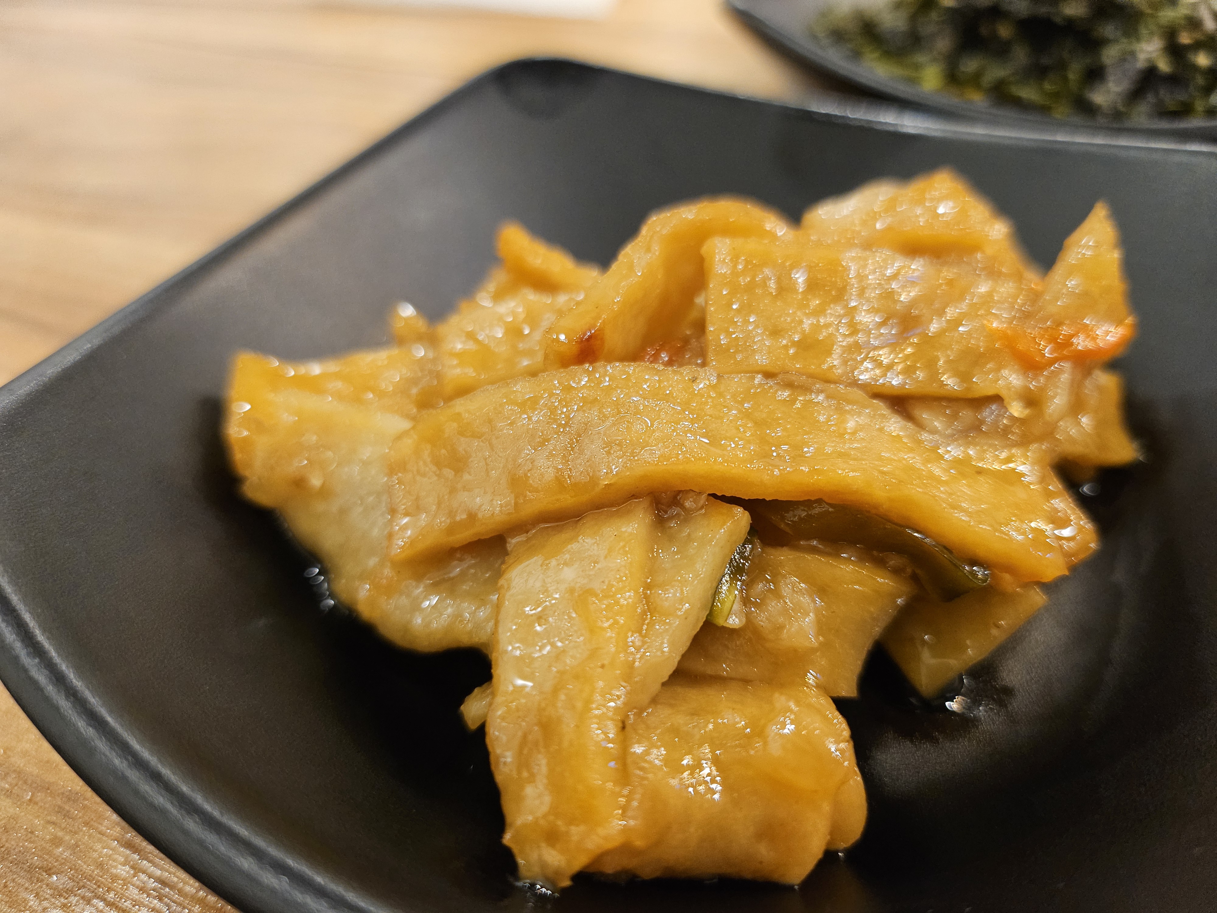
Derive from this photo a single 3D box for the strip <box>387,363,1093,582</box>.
[{"bbox_3d":[0.018,0.002,0.107,0.093,0.019,0.019,3,48,-4],"label":"strip"}]

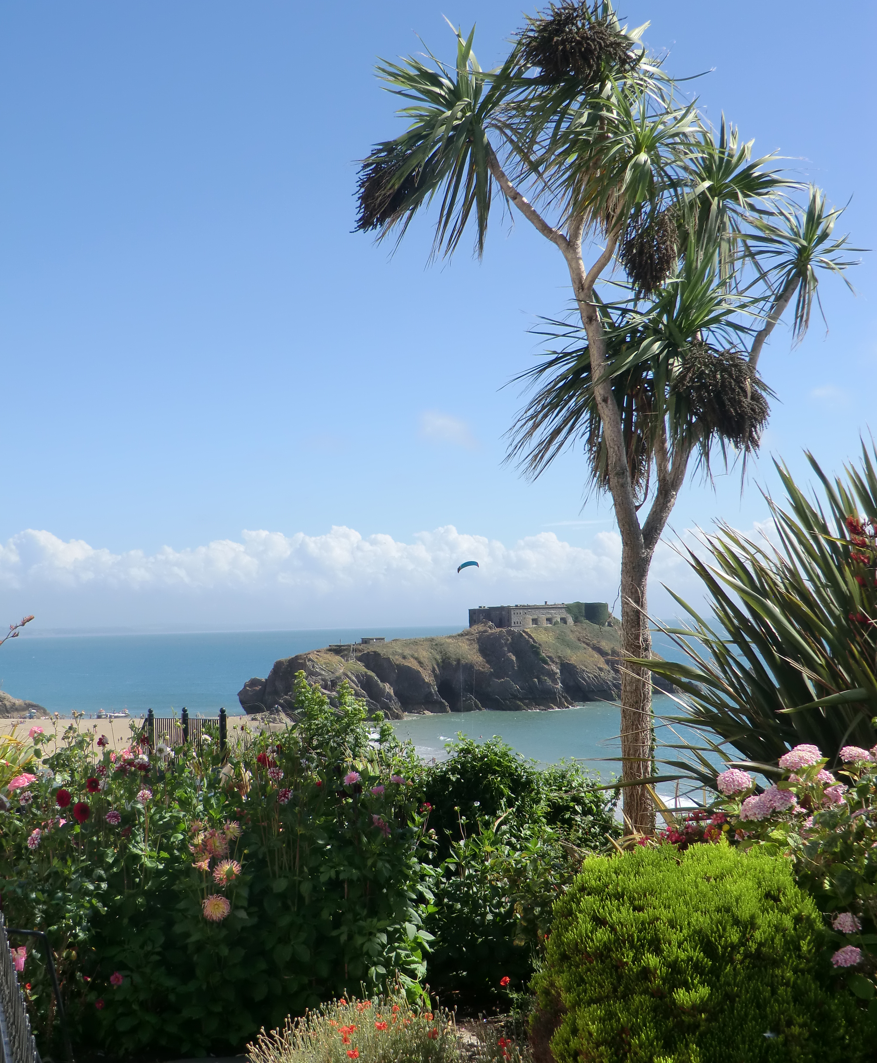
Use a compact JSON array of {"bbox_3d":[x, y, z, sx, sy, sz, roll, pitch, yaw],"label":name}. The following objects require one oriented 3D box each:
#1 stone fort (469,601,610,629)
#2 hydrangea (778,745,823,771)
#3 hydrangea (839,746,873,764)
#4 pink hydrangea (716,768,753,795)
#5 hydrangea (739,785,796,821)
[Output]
[{"bbox_3d":[34.334,28.586,540.000,41.000,8.500,25.000,1,-4,-36],"label":"stone fort"},{"bbox_3d":[1.367,0.856,6.000,0.165,0.095,0.155,-2,-3,0],"label":"hydrangea"},{"bbox_3d":[1.629,0.876,6.200,0.130,0.070,0.130,-2,-3,0],"label":"hydrangea"},{"bbox_3d":[1.139,0.962,6.100,0.140,0.095,0.135,-2,-3,0],"label":"pink hydrangea"},{"bbox_3d":[1.243,1.027,6.000,0.210,0.125,0.160,-2,-3,0],"label":"hydrangea"}]

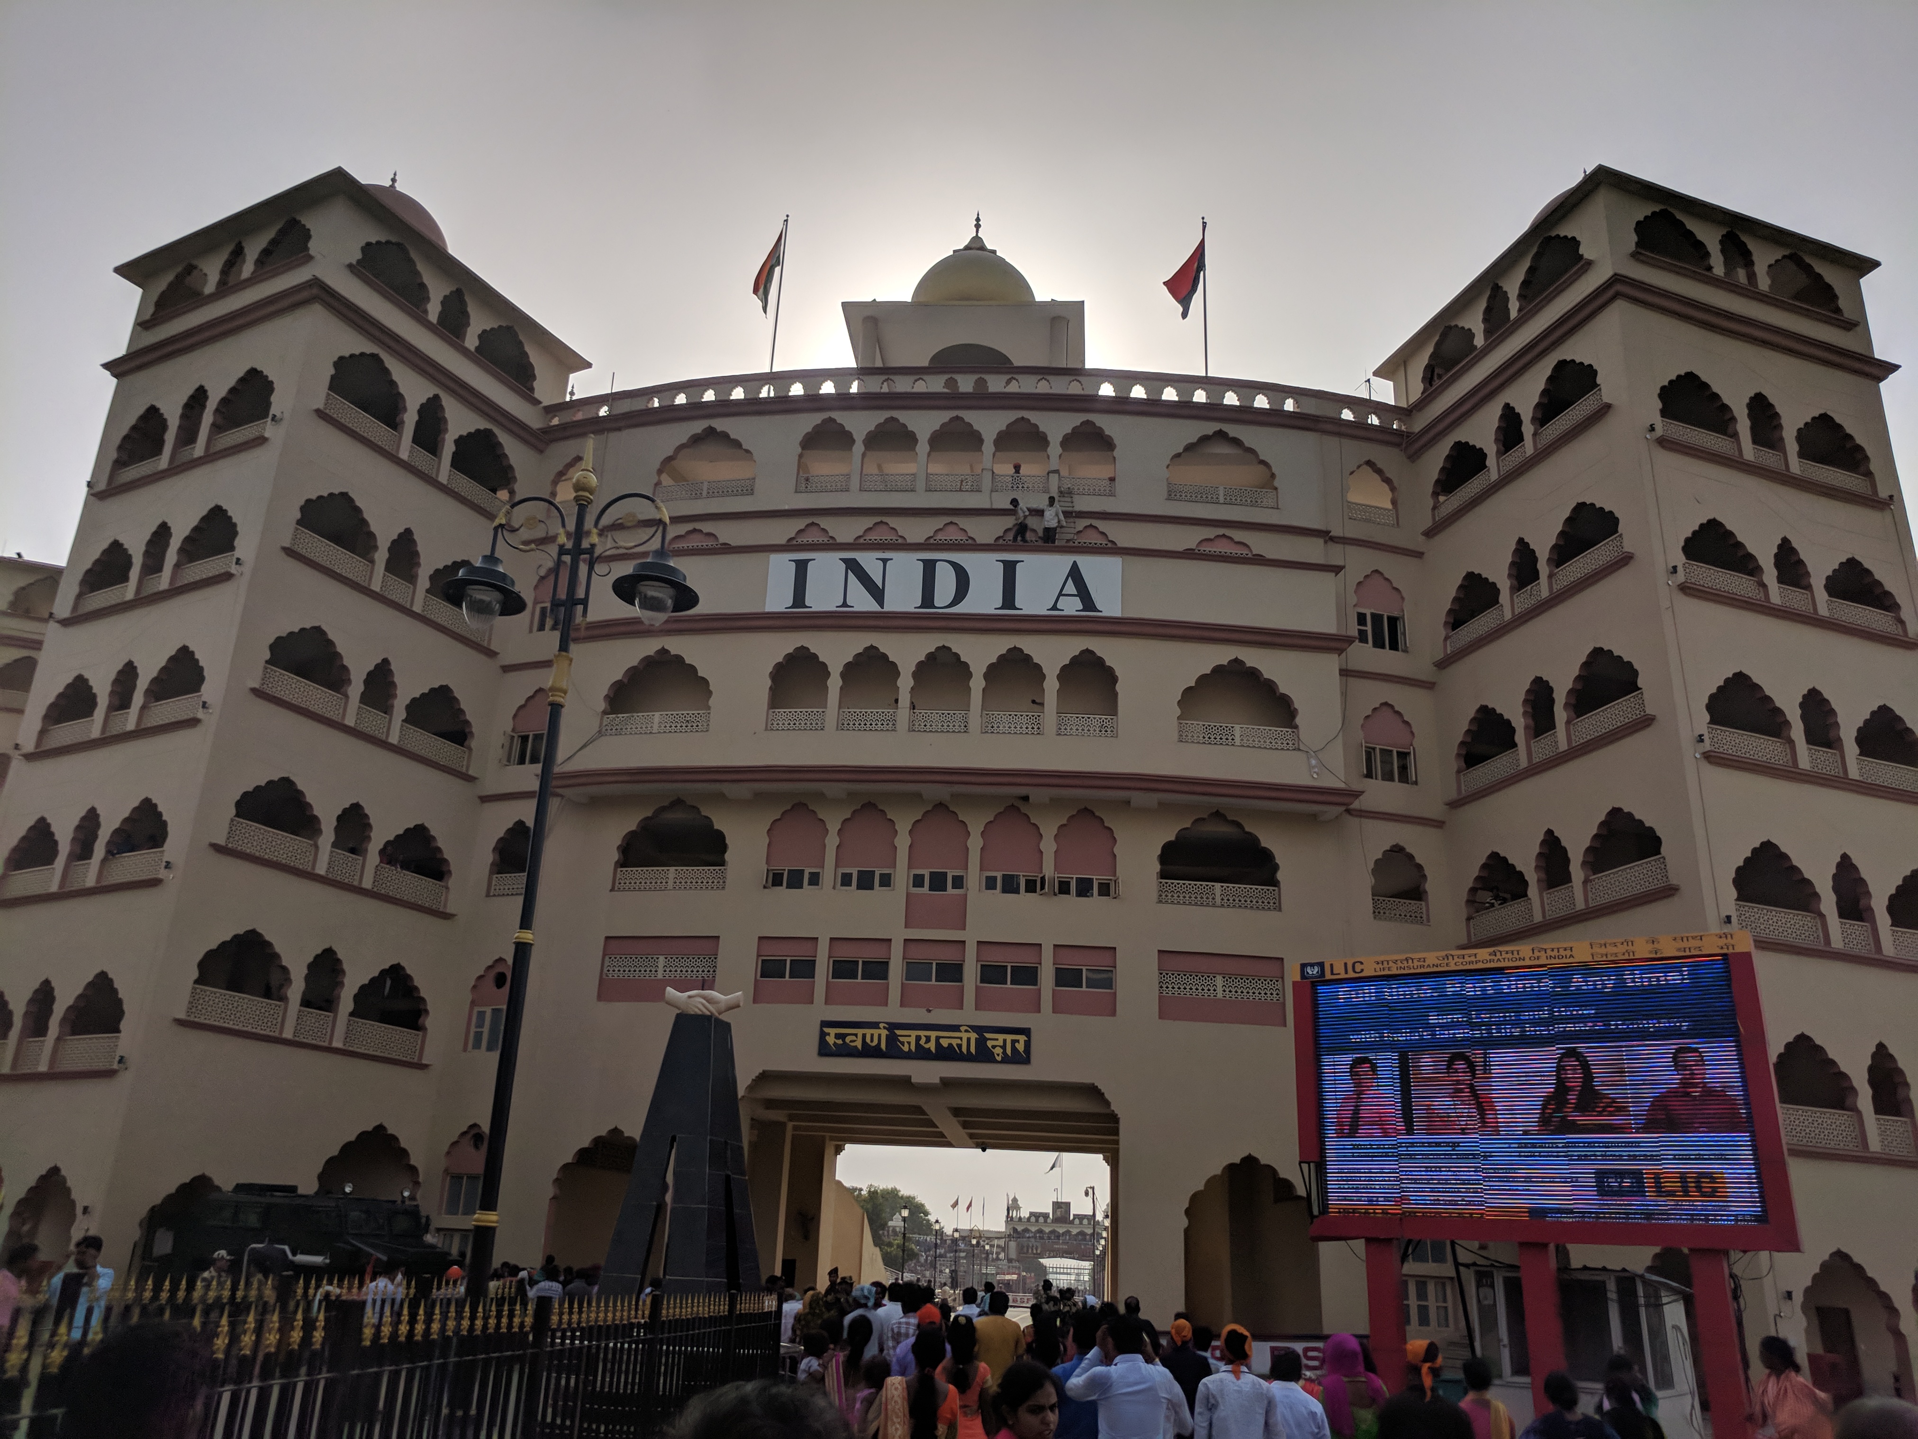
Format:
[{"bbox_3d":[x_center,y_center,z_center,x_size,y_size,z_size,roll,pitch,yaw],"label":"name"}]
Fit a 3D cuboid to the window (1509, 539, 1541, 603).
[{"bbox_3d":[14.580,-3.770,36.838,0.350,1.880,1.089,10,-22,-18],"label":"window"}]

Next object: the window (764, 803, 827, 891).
[{"bbox_3d":[-4.182,3.320,37.492,1.610,2.330,0.250,-1,-21,8],"label":"window"}]

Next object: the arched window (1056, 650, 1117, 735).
[{"bbox_3d":[3.001,-0.577,33.912,1.442,2.188,0.300,3,-21,0],"label":"arched window"}]

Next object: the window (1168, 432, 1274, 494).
[{"bbox_3d":[7.537,-7.348,41.576,3.180,2.110,0.300,5,-21,-7],"label":"window"}]

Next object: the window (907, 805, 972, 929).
[{"bbox_3d":[-0.520,3.783,36.953,1.560,3.290,0.250,1,-21,3],"label":"window"}]

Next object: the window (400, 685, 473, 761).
[{"bbox_3d":[-13.032,0.060,35.838,0.300,1.894,2.238,-9,-24,28],"label":"window"}]

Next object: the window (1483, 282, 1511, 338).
[{"bbox_3d":[15.239,-11.476,40.619,0.300,1.600,1.040,9,-22,-17],"label":"window"}]

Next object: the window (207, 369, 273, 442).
[{"bbox_3d":[-18.273,-8.068,37.171,2.355,2.150,0.350,-9,-24,27],"label":"window"}]

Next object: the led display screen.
[{"bbox_3d":[6.674,4.426,17.083,4.800,2.880,0.250,-11,-25,31],"label":"led display screen"}]

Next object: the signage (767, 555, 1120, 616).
[{"bbox_3d":[-0.399,-3.291,34.907,8.602,1.578,0.300,1,-21,4],"label":"signage"}]

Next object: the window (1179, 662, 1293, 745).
[{"bbox_3d":[7.172,-0.402,37.296,3.150,2.420,0.300,5,-21,-7],"label":"window"}]

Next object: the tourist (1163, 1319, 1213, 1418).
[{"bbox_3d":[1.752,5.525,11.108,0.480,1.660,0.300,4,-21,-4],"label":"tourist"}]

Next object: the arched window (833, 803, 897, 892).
[{"bbox_3d":[-2.204,3.013,33.984,1.503,2.141,0.250,0,-21,7],"label":"arched window"}]

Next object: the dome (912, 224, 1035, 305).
[{"bbox_3d":[0.495,-14.888,47.502,4.009,3.559,4.009,1,-21,4],"label":"dome"}]

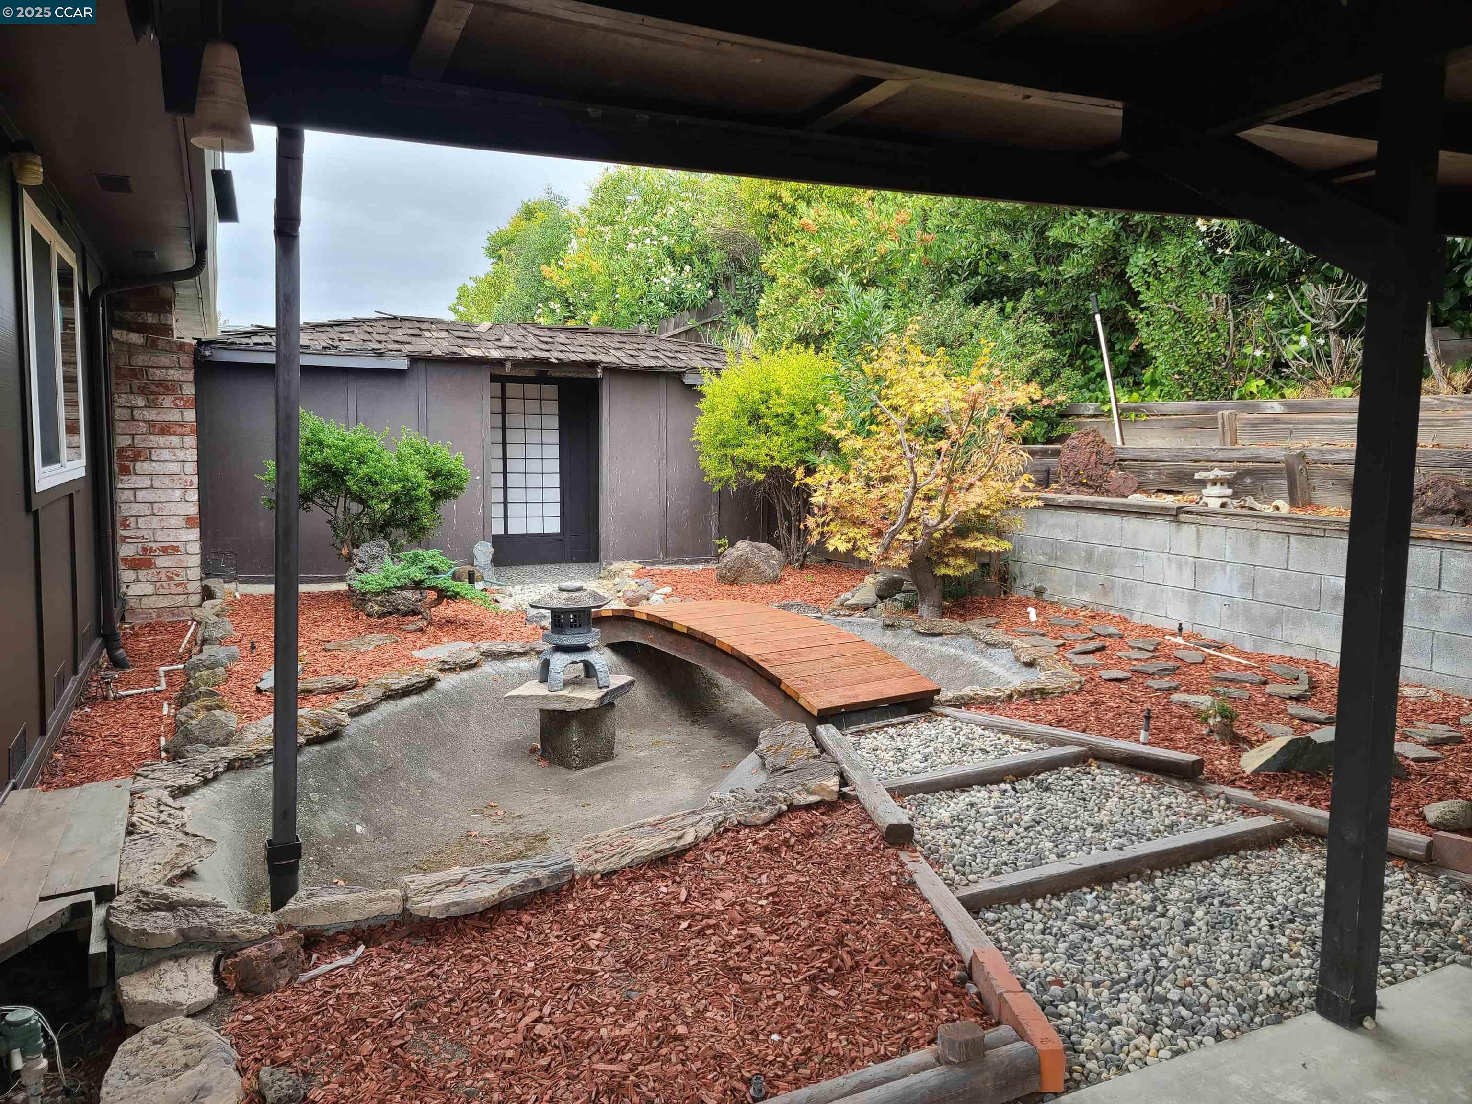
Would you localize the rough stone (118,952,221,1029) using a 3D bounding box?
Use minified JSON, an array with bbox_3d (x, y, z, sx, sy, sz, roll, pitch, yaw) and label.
[{"bbox_3d":[-1.345,1.043,2.520,0.240,0.110,0.200,-2,7,-25],"label":"rough stone"}]

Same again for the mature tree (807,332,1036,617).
[{"bbox_3d":[1.220,-0.510,6.980,1.470,1.860,1.380,1,6,0],"label":"mature tree"}]

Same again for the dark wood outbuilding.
[{"bbox_3d":[-2.419,-1.128,10.743,5.350,2.370,3.000,-2,7,-25],"label":"dark wood outbuilding"}]

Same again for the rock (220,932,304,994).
[{"bbox_3d":[-1.157,1.006,2.600,0.190,0.130,0.150,-2,7,-25],"label":"rock"}]

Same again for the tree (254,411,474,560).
[{"bbox_3d":[-2.599,-0.415,7.450,1.420,1.150,1.250,-2,7,-25],"label":"tree"}]

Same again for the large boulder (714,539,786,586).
[{"bbox_3d":[0.122,0.083,9.000,0.560,0.380,0.460,-2,7,-25],"label":"large boulder"}]

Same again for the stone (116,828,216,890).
[{"bbox_3d":[-1.604,0.866,2.980,0.270,0.070,0.330,-2,7,-25],"label":"stone"}]

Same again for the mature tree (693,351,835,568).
[{"bbox_3d":[0.268,-0.901,10.100,1.400,2.120,1.350,1,6,0],"label":"mature tree"}]

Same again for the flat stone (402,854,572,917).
[{"bbox_3d":[-0.658,0.905,2.894,0.440,0.080,0.160,-2,6,-23],"label":"flat stone"}]

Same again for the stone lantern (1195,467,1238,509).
[{"bbox_3d":[2.897,-0.385,6.406,0.240,0.250,0.240,4,7,24],"label":"stone lantern"}]

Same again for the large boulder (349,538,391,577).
[{"bbox_3d":[-2.515,0.043,7.300,0.290,0.260,0.260,-2,7,-25],"label":"large boulder"}]

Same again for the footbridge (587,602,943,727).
[{"bbox_3d":[-0.074,0.508,6.031,0.740,0.330,2.680,-3,8,-34],"label":"footbridge"}]

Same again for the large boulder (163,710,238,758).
[{"bbox_3d":[-1.993,0.677,3.950,0.260,0.190,0.240,-2,7,-25],"label":"large boulder"}]

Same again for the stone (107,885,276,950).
[{"bbox_3d":[-1.343,0.919,2.670,0.420,0.080,0.210,2,6,10],"label":"stone"}]

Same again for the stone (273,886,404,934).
[{"bbox_3d":[-1.003,0.920,2.750,0.310,0.080,0.150,0,6,-7],"label":"stone"}]

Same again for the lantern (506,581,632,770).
[{"bbox_3d":[-0.761,0.557,4.924,0.550,0.830,0.470,2,6,8],"label":"lantern"}]

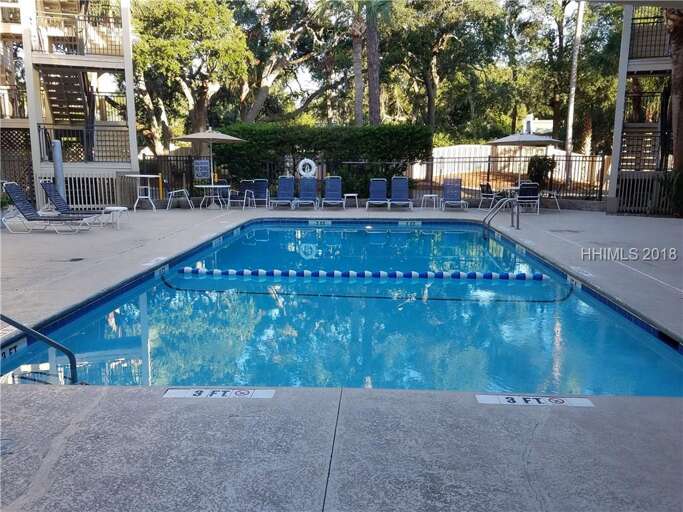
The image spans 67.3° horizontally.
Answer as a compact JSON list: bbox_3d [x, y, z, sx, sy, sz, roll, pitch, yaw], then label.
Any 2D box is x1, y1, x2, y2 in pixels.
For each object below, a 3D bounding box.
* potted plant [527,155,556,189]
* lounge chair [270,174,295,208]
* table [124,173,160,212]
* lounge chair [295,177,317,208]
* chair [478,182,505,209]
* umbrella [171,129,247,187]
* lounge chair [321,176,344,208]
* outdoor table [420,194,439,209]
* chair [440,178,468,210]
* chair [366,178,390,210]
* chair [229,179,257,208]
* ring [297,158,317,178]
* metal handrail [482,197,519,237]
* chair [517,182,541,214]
[{"bbox_3d":[6.200,-2.289,15.900,0.850,1.580,0.850,0,11,0],"label":"potted plant"},{"bbox_3d":[-1.813,-1.984,16.317,0.720,1.000,1.350,1,11,4],"label":"lounge chair"},{"bbox_3d":[-6.031,-1.883,15.600,1.080,1.070,1.080,0,11,0],"label":"table"},{"bbox_3d":[-1.077,-1.990,16.250,0.690,0.960,1.450,0,11,2],"label":"lounge chair"},{"bbox_3d":[4.636,-1.881,15.800,0.640,0.840,0.600,-4,12,-20],"label":"chair"},{"bbox_3d":[-4.122,-2.743,16.200,2.330,2.500,2.330,0,11,0],"label":"umbrella"},{"bbox_3d":[-0.253,-1.995,16.250,0.690,0.960,1.450,0,11,0],"label":"lounge chair"},{"bbox_3d":[2.900,-1.769,16.637,0.480,0.430,0.480,1,11,4],"label":"outdoor table"},{"bbox_3d":[3.552,-1.946,16.198,0.730,0.940,1.300,1,11,4],"label":"chair"},{"bbox_3d":[1.163,-1.980,16.250,0.690,0.910,1.450,0,11,3],"label":"chair"},{"bbox_3d":[-3.040,-1.827,15.750,0.600,0.860,0.650,5,12,26],"label":"chair"},{"bbox_3d":[-1.127,-2.923,17.000,0.600,0.600,0.100,1,11,4],"label":"ring"},{"bbox_3d":[3.712,-0.909,11.885,0.710,0.900,0.550,1,11,4],"label":"metal handrail"},{"bbox_3d":[5.240,-1.618,14.350,0.600,0.870,0.640,1,11,8],"label":"chair"}]

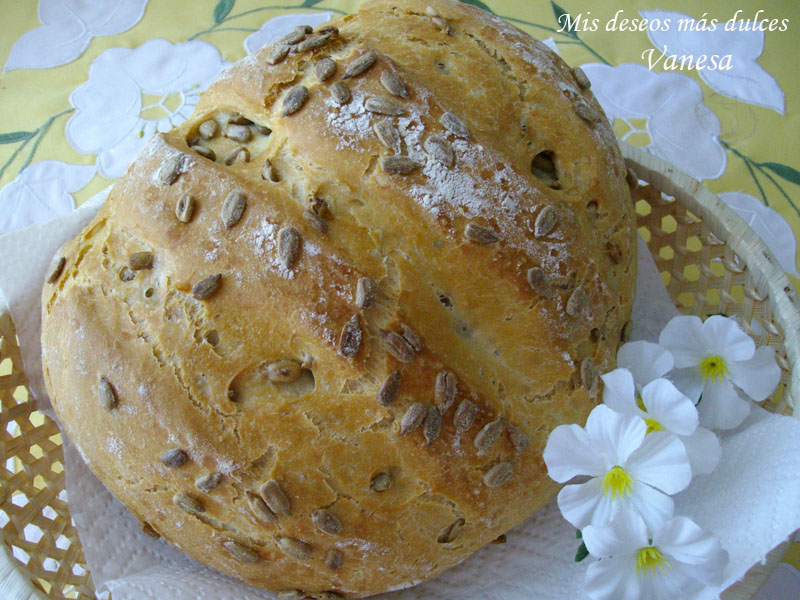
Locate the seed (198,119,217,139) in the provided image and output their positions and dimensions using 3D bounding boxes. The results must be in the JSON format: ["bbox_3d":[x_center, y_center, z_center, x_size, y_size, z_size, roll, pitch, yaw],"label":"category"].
[{"bbox_3d":[-0.066,-0.058,0.284,0.005,0.005,0.007,-15,63,5],"label":"seed"}]

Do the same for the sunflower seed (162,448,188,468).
[{"bbox_3d":[-0.061,0.043,0.226,0.009,0.003,0.005,-8,98,18],"label":"sunflower seed"}]

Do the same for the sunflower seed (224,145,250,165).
[{"bbox_3d":[-0.047,-0.042,0.243,0.010,0.004,0.005,-32,65,-6],"label":"sunflower seed"}]

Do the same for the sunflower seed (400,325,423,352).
[{"bbox_3d":[0.003,0.011,0.228,0.009,0.003,0.005,50,29,-1],"label":"sunflower seed"}]

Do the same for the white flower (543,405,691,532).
[{"bbox_3d":[0.071,0.055,0.272,0.047,0.017,0.043,0,69,9],"label":"white flower"}]

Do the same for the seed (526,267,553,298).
[{"bbox_3d":[0.040,-0.005,0.236,0.005,0.003,0.010,-34,101,-23],"label":"seed"}]

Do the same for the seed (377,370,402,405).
[{"bbox_3d":[-0.003,0.025,0.242,0.005,0.003,0.011,32,81,0],"label":"seed"}]

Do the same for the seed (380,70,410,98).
[{"bbox_3d":[-0.001,-0.063,0.244,0.006,0.003,0.011,-38,75,-17],"label":"seed"}]

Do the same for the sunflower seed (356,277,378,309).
[{"bbox_3d":[-0.009,-0.002,0.217,0.005,0.003,0.009,11,83,-5],"label":"sunflower seed"}]

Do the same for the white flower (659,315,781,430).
[{"bbox_3d":[0.111,0.025,0.288,0.040,0.014,0.038,0,72,11],"label":"white flower"}]

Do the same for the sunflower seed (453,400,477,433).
[{"bbox_3d":[0.017,0.031,0.219,0.005,0.004,0.009,28,83,-14],"label":"sunflower seed"}]

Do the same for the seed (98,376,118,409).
[{"bbox_3d":[-0.084,0.027,0.237,0.005,0.003,0.010,-24,80,29],"label":"seed"}]

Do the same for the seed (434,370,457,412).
[{"bbox_3d":[0.012,0.024,0.218,0.005,0.004,0.011,7,85,-13],"label":"seed"}]

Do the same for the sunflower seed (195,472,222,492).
[{"bbox_3d":[-0.054,0.052,0.237,0.009,0.004,0.004,-24,87,6],"label":"sunflower seed"}]

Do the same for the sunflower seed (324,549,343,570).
[{"bbox_3d":[-0.018,0.073,0.235,0.005,0.009,0.003,6,28,-11],"label":"sunflower seed"}]

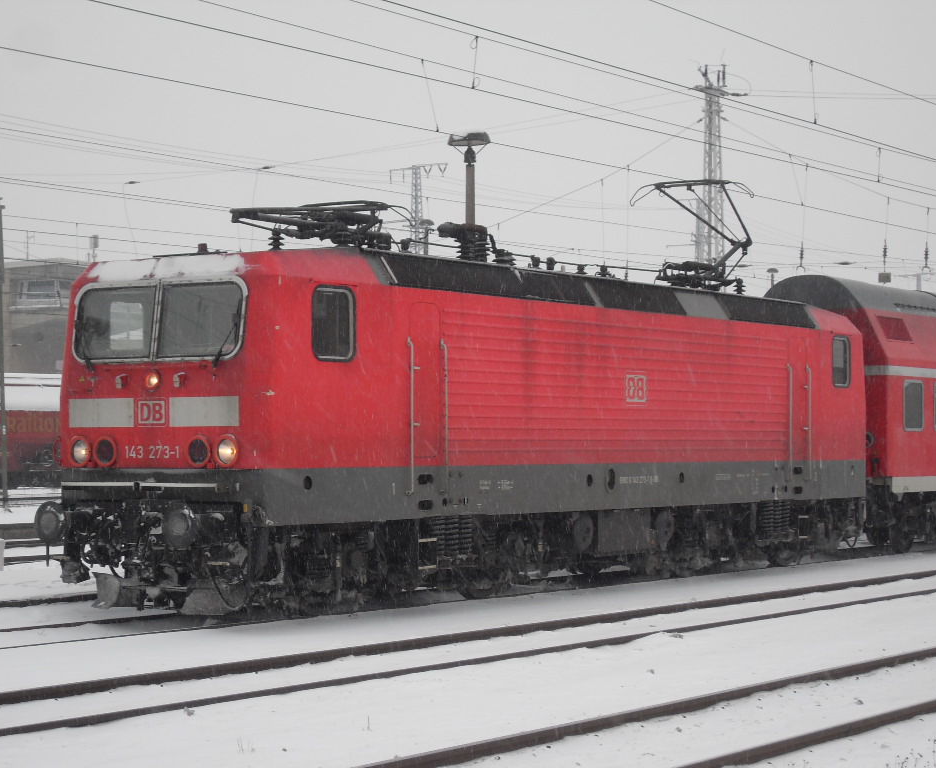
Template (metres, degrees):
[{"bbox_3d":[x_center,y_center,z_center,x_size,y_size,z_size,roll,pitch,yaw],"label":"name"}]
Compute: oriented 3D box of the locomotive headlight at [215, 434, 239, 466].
[{"bbox_3d":[-2.417,0.674,23.502,0.295,0.310,0.110,-1,-2,32],"label":"locomotive headlight"}]

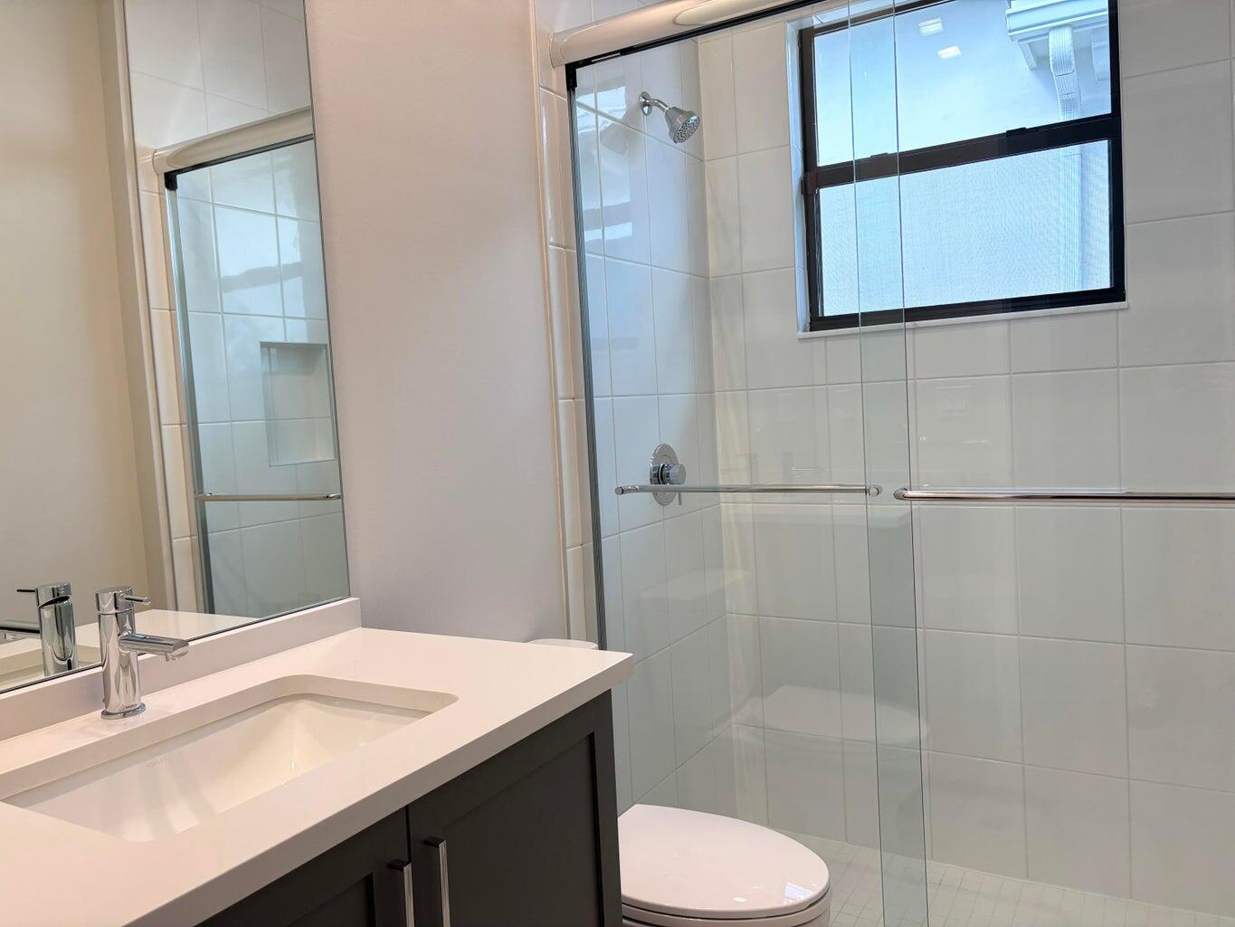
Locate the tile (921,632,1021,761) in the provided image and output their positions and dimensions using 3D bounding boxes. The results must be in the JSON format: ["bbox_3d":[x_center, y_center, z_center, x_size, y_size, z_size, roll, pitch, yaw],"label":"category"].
[{"bbox_3d":[1.006,0.654,2.626,0.252,0.356,0.010,-1,4,31],"label":"tile"}]

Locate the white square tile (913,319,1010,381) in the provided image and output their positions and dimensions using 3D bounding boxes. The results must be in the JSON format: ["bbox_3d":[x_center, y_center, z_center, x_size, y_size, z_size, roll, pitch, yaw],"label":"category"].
[{"bbox_3d":[0.952,-0.311,2.568,0.252,0.144,0.010,-1,4,31],"label":"white square tile"}]

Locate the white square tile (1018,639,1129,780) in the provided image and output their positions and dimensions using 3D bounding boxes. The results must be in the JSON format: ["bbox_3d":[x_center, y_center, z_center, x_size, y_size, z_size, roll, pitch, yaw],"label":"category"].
[{"bbox_3d":[1.225,0.649,2.496,0.252,0.356,0.010,-1,4,31],"label":"white square tile"}]

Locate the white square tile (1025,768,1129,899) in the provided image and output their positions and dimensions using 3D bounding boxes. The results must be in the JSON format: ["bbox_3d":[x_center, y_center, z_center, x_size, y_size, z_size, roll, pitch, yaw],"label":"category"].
[{"bbox_3d":[1.244,0.990,2.517,0.252,0.325,0.010,-1,4,31],"label":"white square tile"}]

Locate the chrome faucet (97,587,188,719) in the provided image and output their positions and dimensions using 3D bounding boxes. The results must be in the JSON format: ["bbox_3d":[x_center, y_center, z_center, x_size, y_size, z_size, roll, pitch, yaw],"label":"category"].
[{"bbox_3d":[-0.596,0.241,1.164,0.156,0.162,0.050,-1,4,31],"label":"chrome faucet"}]

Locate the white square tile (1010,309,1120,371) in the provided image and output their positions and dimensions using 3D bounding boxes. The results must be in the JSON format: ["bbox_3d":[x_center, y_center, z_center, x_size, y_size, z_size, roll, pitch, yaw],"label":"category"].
[{"bbox_3d":[1.171,-0.316,2.438,0.252,0.144,0.010,-1,4,31],"label":"white square tile"}]

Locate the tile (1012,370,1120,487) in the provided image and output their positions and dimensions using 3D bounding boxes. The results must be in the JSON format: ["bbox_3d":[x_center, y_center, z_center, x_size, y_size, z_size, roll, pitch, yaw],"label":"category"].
[{"bbox_3d":[1.185,-0.065,2.454,0.252,0.356,0.010,-1,4,31],"label":"tile"}]

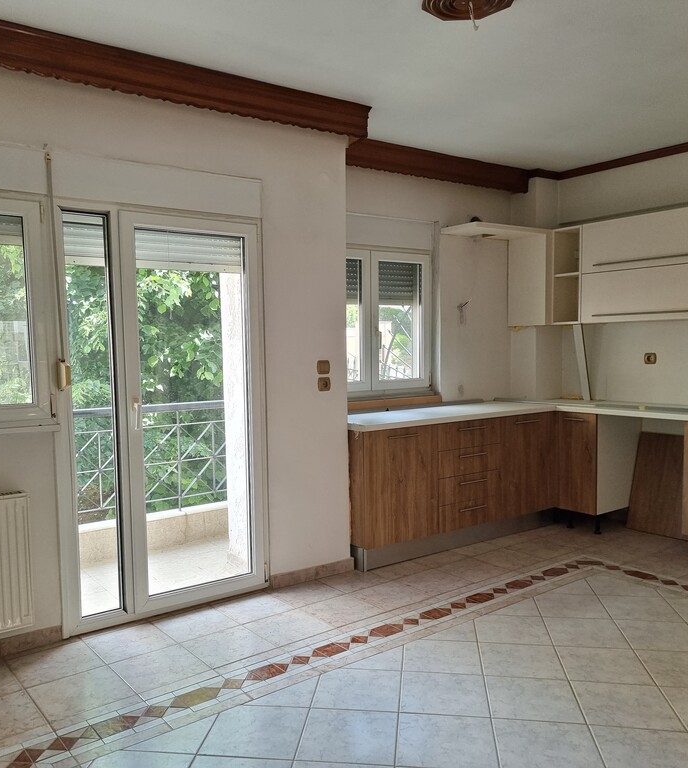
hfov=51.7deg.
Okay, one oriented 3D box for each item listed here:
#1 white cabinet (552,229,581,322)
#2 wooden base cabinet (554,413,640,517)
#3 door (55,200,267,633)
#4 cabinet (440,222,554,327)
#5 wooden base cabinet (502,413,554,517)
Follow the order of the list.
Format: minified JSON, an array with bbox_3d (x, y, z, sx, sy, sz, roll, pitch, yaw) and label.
[{"bbox_3d":[1.858,-0.834,5.561,0.350,0.729,0.267,-3,4,-36],"label":"white cabinet"},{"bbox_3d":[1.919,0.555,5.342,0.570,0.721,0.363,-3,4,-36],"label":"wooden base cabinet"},{"bbox_3d":[-0.920,0.156,3.747,1.134,2.084,0.080,-3,4,-36],"label":"door"},{"bbox_3d":[1.185,-0.816,5.476,0.841,0.736,0.378,-3,4,-36],"label":"cabinet"},{"bbox_3d":[1.172,0.565,5.383,0.591,0.721,0.580,-3,4,-36],"label":"wooden base cabinet"}]

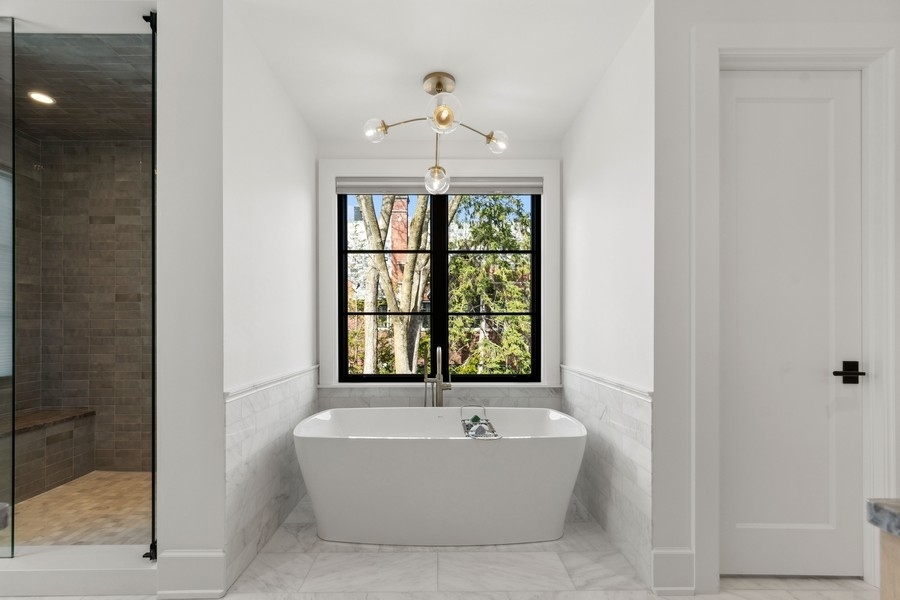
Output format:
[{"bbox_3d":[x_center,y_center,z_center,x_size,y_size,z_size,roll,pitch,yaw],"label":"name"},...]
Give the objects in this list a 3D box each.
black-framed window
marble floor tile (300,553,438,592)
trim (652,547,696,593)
[{"bbox_3d":[-0.083,-0.122,2.940,1.580,1.530,0.100,0,-2,-1],"label":"black-framed window"},{"bbox_3d":[-0.362,1.310,1.815,0.620,0.012,0.290,0,-2,-1],"label":"marble floor tile"},{"bbox_3d":[0.992,1.195,1.660,0.187,0.205,0.020,0,-2,-1],"label":"trim"}]

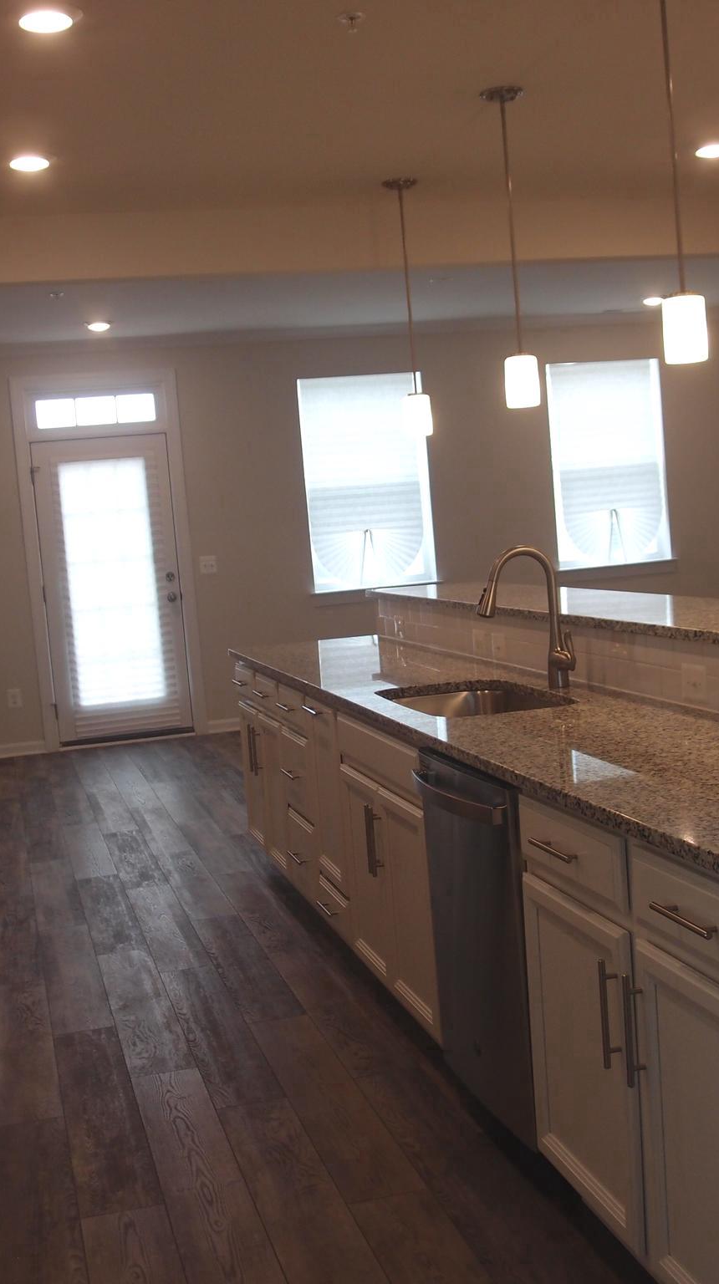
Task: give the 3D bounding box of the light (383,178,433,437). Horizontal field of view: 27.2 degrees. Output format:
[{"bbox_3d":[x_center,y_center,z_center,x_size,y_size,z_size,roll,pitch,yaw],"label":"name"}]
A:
[{"bbox_3d":[0.198,-1.330,5.941,0.132,1.000,0.132,-5,5,0],"label":"light"}]

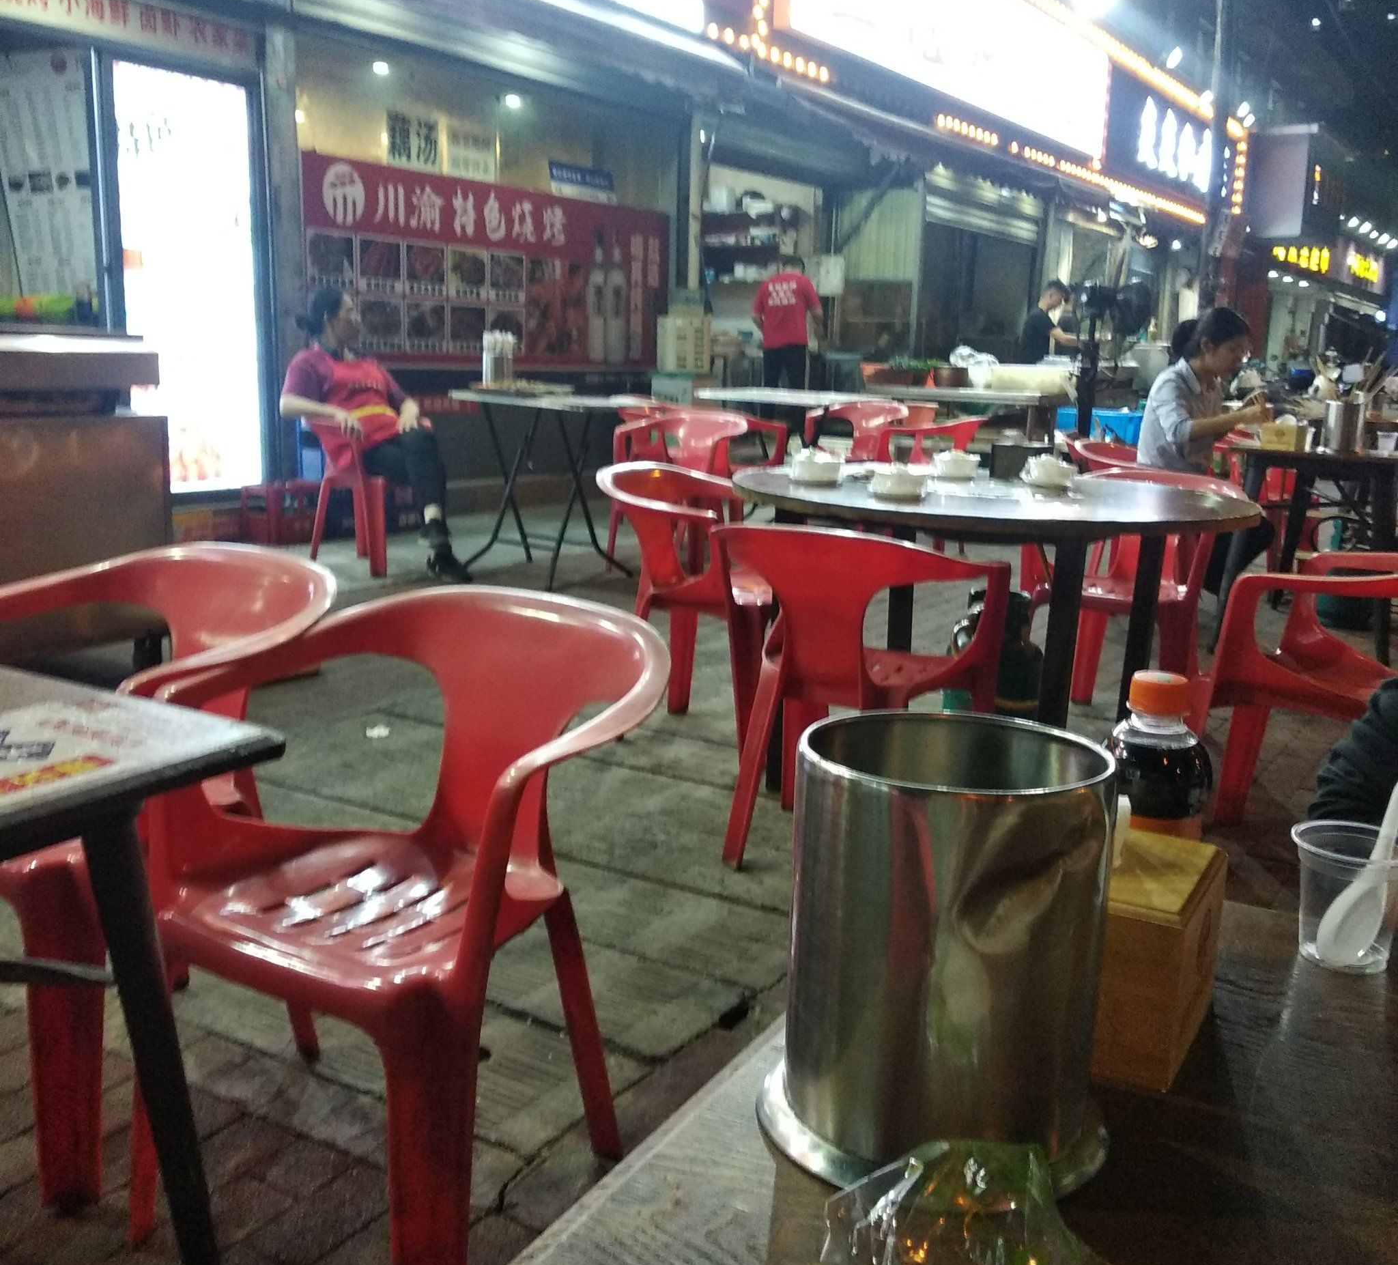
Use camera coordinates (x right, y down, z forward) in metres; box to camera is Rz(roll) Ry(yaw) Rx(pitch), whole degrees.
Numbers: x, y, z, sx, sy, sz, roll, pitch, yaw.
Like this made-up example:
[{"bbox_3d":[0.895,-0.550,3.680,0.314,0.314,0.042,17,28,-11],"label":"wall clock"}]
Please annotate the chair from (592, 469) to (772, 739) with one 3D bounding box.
[{"bbox_3d":[-0.022,-0.091,3.944,0.585,0.730,0.600,7,12,25],"label":"chair"}]

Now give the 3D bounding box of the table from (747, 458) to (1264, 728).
[{"bbox_3d":[0.707,0.007,3.584,1.267,0.750,1.267,1,11,0],"label":"table"}]

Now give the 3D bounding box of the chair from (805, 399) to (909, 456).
[{"bbox_3d":[0.947,-1.039,8.620,0.560,0.745,0.530,10,14,37],"label":"chair"}]

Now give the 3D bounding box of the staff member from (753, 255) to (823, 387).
[{"bbox_3d":[0.632,-1.928,10.357,0.520,1.680,0.360,3,11,6],"label":"staff member"}]

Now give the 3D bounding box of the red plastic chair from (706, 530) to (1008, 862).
[{"bbox_3d":[0.353,0.129,2.934,0.560,0.745,0.530,6,12,21],"label":"red plastic chair"}]

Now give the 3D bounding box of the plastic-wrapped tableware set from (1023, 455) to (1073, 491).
[{"bbox_3d":[0.847,-0.387,3.400,0.120,0.078,0.120,1,11,0],"label":"plastic-wrapped tableware set"}]

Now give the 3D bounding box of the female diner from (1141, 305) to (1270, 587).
[{"bbox_3d":[1.825,-0.575,5.050,0.520,1.180,0.440,6,12,21],"label":"female diner"}]

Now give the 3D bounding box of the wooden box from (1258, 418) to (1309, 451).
[{"bbox_3d":[2.154,-0.727,5.179,0.130,0.095,0.130,10,14,37],"label":"wooden box"}]

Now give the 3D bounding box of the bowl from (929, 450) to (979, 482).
[{"bbox_3d":[0.661,-0.431,3.620,0.122,0.075,0.122,1,11,0],"label":"bowl"}]

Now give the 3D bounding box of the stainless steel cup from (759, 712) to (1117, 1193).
[{"bbox_3d":[0.104,0.129,0.602,0.152,0.165,0.152,1,11,0],"label":"stainless steel cup"}]

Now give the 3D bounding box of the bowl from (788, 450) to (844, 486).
[{"bbox_3d":[0.291,-0.409,3.442,0.125,0.085,0.125,1,11,0],"label":"bowl"}]

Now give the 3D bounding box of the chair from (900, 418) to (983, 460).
[{"bbox_3d":[1.186,-0.731,7.270,0.530,0.745,0.560,7,12,27],"label":"chair"}]

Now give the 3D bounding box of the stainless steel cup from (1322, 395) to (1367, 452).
[{"bbox_3d":[2.209,-0.707,4.800,0.152,0.168,0.152,1,11,0],"label":"stainless steel cup"}]

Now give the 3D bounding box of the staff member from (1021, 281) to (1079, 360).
[{"bbox_3d":[2.521,-1.768,10.354,0.460,1.640,0.480,4,11,13],"label":"staff member"}]

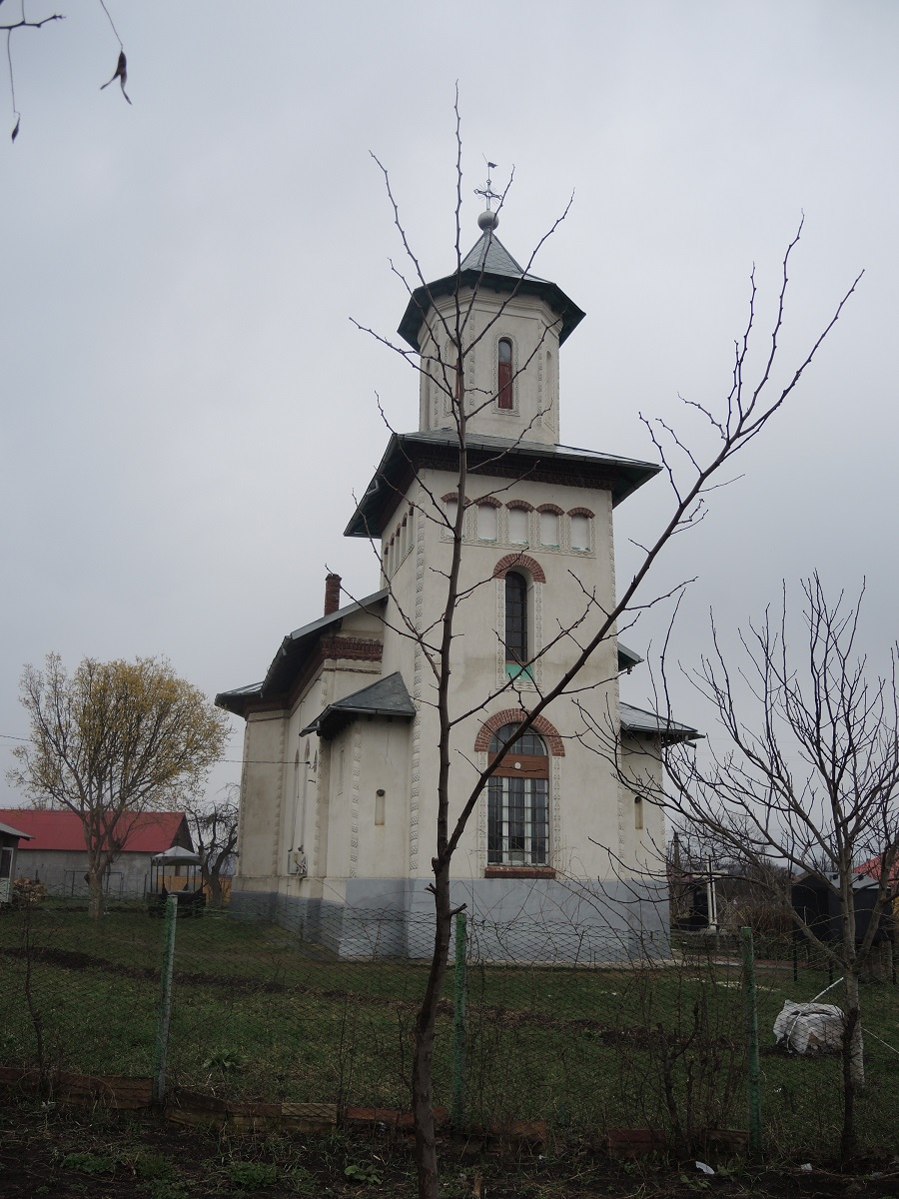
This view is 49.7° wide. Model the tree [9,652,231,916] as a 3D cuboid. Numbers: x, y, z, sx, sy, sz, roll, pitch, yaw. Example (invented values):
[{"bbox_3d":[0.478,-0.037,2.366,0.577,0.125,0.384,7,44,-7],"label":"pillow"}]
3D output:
[{"bbox_3d":[-12.779,7.014,37.588,8.586,10.104,8.328,6,-17,-18],"label":"tree"}]

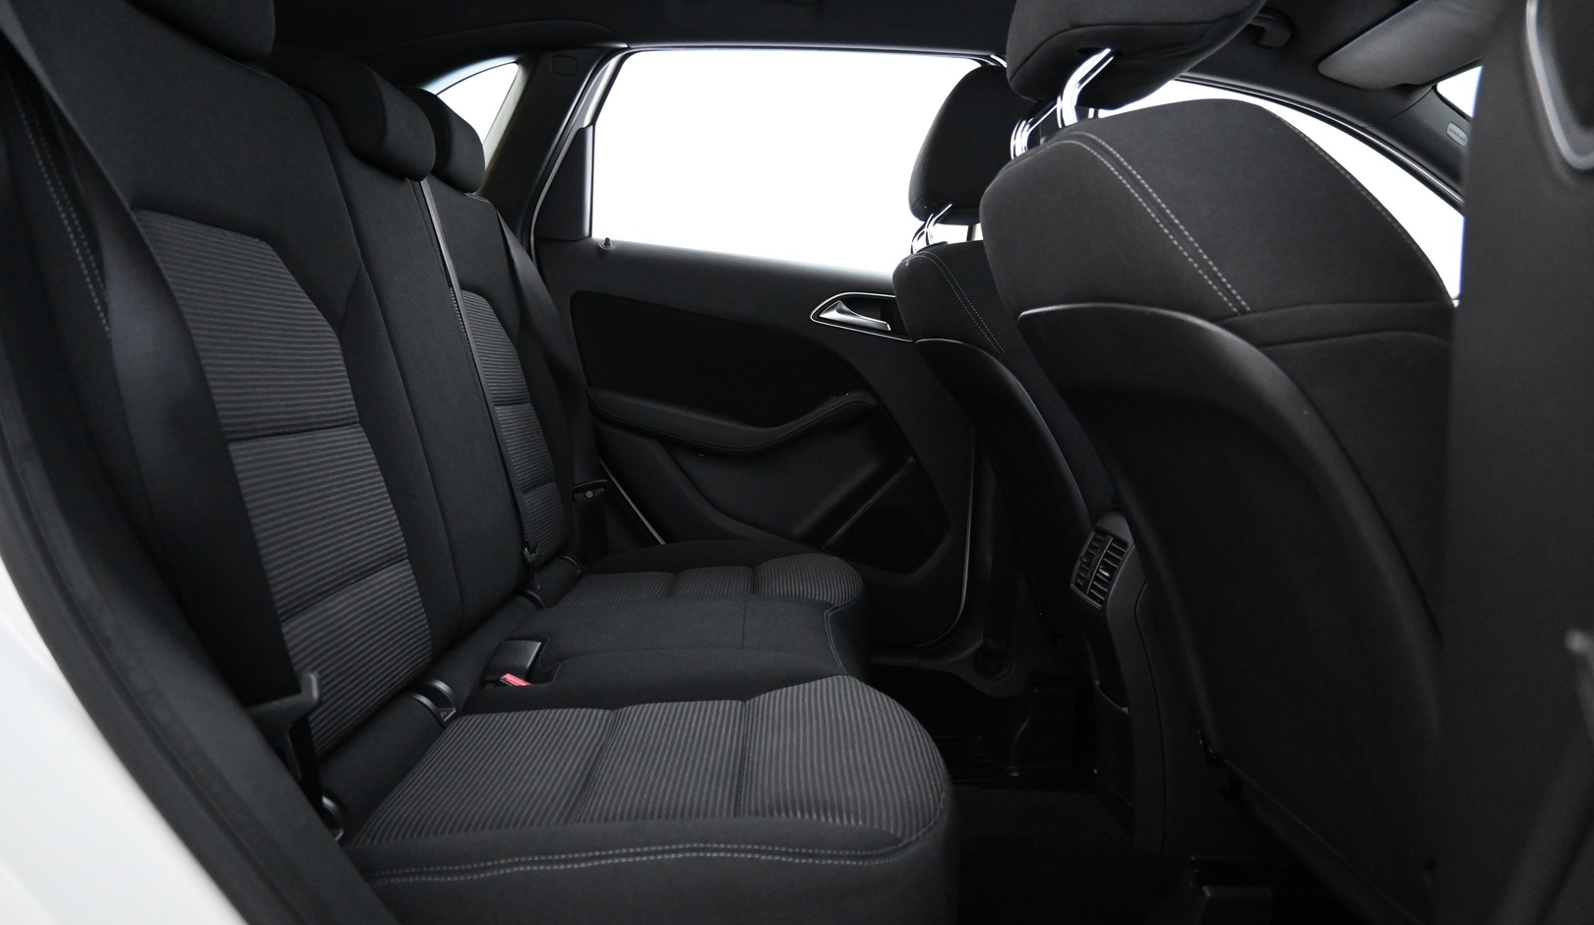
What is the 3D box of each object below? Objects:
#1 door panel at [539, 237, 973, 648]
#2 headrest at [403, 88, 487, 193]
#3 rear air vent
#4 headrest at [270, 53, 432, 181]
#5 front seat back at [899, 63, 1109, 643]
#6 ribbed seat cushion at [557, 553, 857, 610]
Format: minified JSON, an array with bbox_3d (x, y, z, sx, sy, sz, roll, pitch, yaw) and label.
[{"bbox_3d":[-0.074,-0.034,1.940,0.800,0.700,0.120,3,5,-2],"label":"door panel"},{"bbox_3d":[-0.543,-0.473,1.600,0.160,0.130,0.235,-7,5,-1],"label":"headrest"},{"bbox_3d":[0.379,0.133,1.290,0.038,0.085,0.125,21,4,-3],"label":"rear air vent"},{"bbox_3d":[-0.538,-0.392,1.235,0.160,0.130,0.235,-7,5,-1],"label":"headrest"},{"bbox_3d":[0.369,-0.177,1.620,0.280,0.880,0.500,-19,5,0],"label":"front seat back"},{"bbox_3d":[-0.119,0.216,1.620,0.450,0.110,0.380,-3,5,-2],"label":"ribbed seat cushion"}]

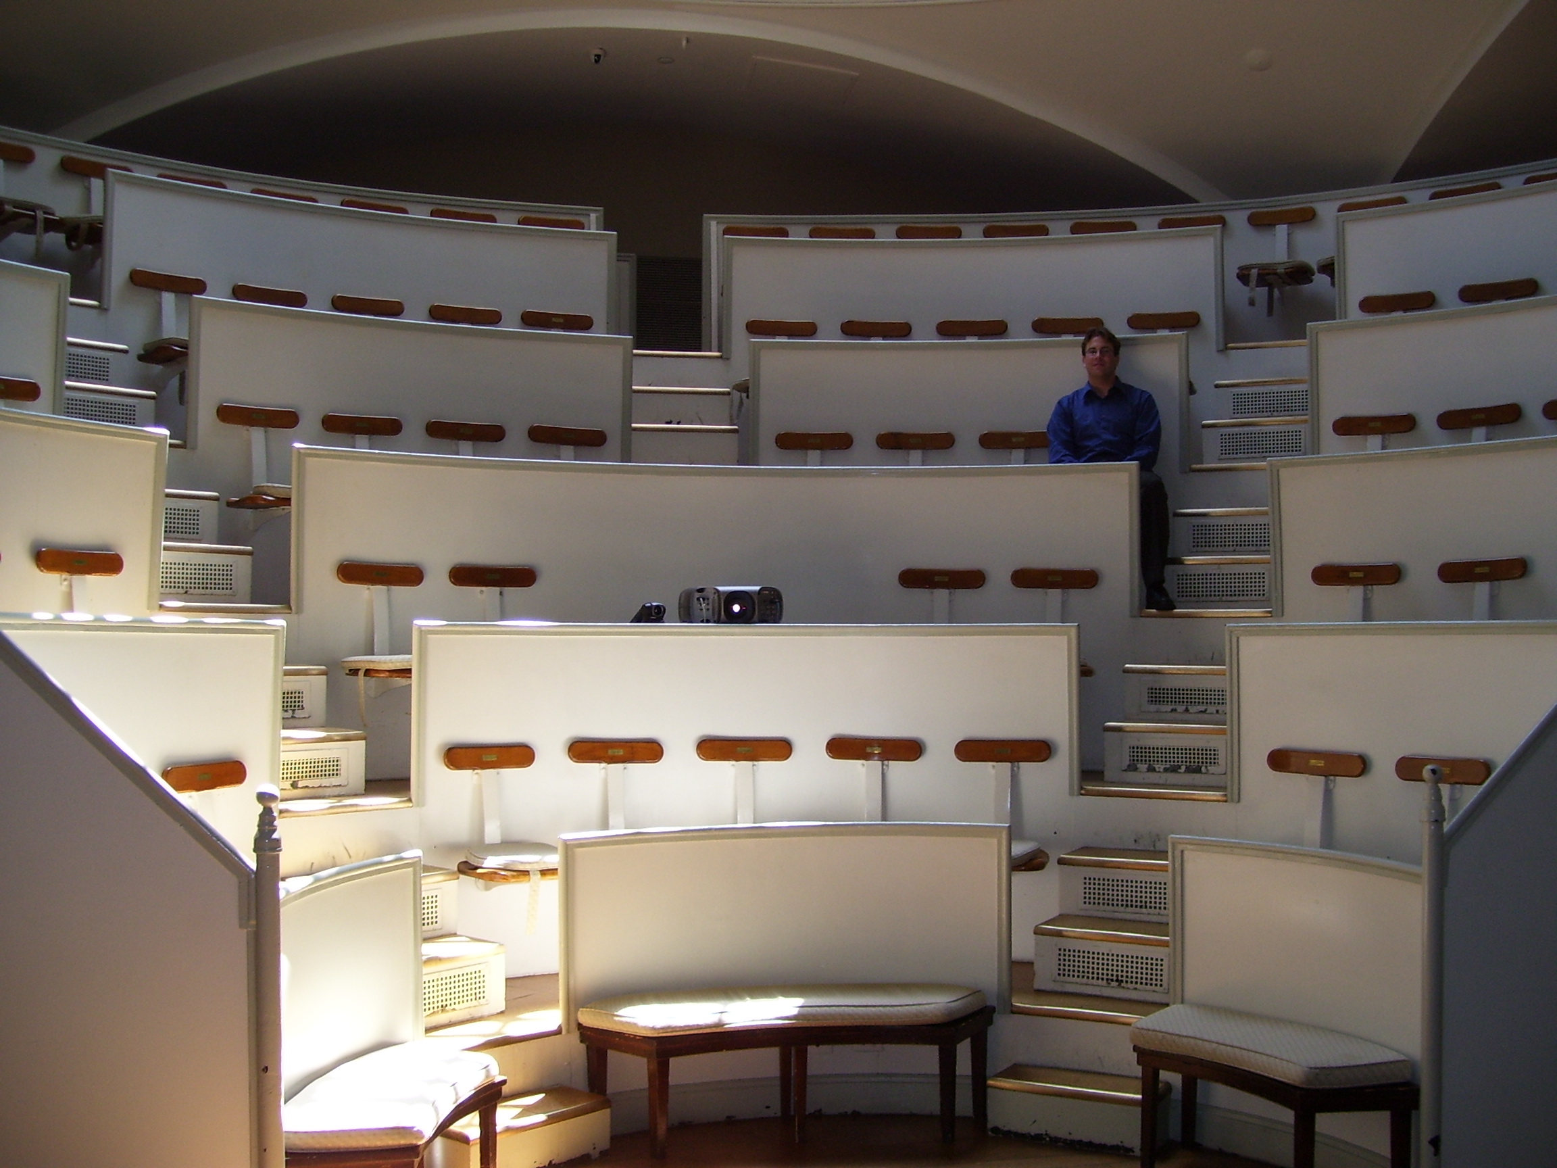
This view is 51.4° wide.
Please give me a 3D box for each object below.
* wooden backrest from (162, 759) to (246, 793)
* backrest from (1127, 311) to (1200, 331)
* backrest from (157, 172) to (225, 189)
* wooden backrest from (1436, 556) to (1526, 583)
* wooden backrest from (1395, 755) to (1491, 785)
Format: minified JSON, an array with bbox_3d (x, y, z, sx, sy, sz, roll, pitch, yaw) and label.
[{"bbox_3d":[-1.798,0.604,5.074,0.042,0.093,0.380,-1,-2,28],"label":"wooden backrest"},{"bbox_3d":[1.907,-1.300,8.007,0.365,0.090,0.045,0,-10,22],"label":"backrest"},{"bbox_3d":[-3.077,-2.104,8.498,0.369,0.096,0.045,2,-3,-36],"label":"backrest"},{"bbox_3d":[2.748,-0.053,6.316,0.369,0.096,0.045,-2,-3,44],"label":"wooden backrest"},{"bbox_3d":[2.328,0.652,5.667,0.045,0.096,0.369,2,-3,-44],"label":"wooden backrest"}]

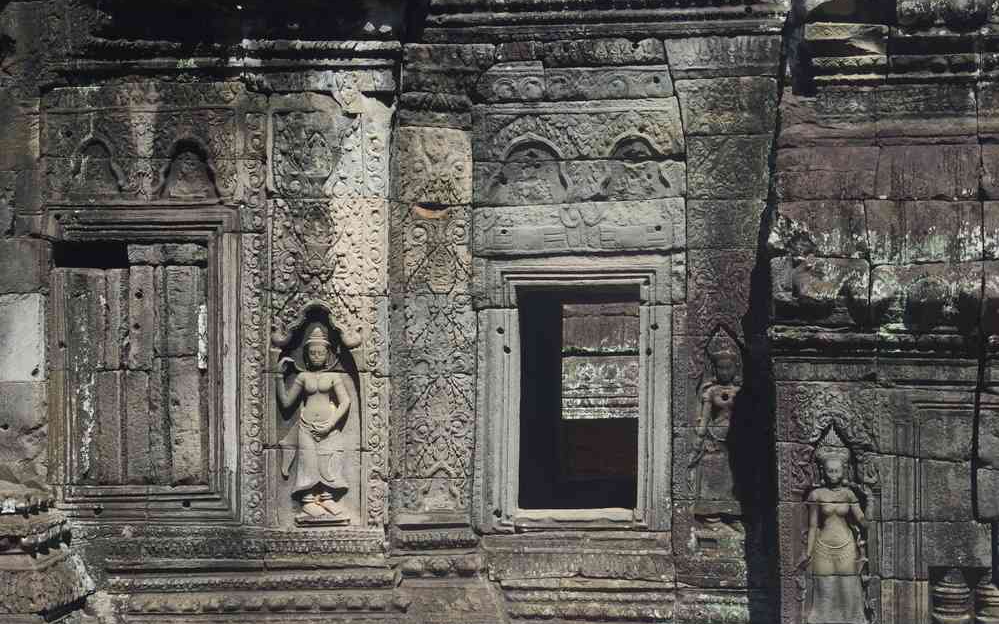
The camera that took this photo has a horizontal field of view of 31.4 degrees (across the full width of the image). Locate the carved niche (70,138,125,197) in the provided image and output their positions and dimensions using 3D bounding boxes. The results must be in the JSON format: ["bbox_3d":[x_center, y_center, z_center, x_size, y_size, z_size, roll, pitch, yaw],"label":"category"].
[{"bbox_3d":[-1.843,-0.662,8.140,0.247,0.274,0.090,0,0,2],"label":"carved niche"}]

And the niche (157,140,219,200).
[{"bbox_3d":[-1.422,-0.652,8.120,0.292,0.273,0.090,0,0,2],"label":"niche"}]

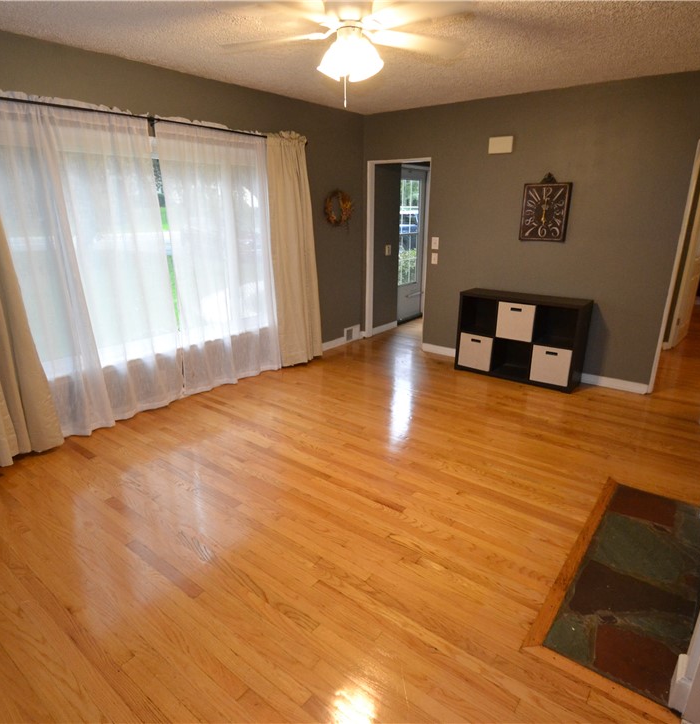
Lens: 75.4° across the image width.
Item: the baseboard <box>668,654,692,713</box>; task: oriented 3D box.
[{"bbox_3d":[1.091,1.058,1.486,0.043,0.116,0.111,14,23,38],"label":"baseboard"}]

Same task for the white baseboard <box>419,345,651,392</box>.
[{"bbox_3d":[1.729,0.031,4.638,2.255,0.096,0.020,14,23,38],"label":"white baseboard"}]

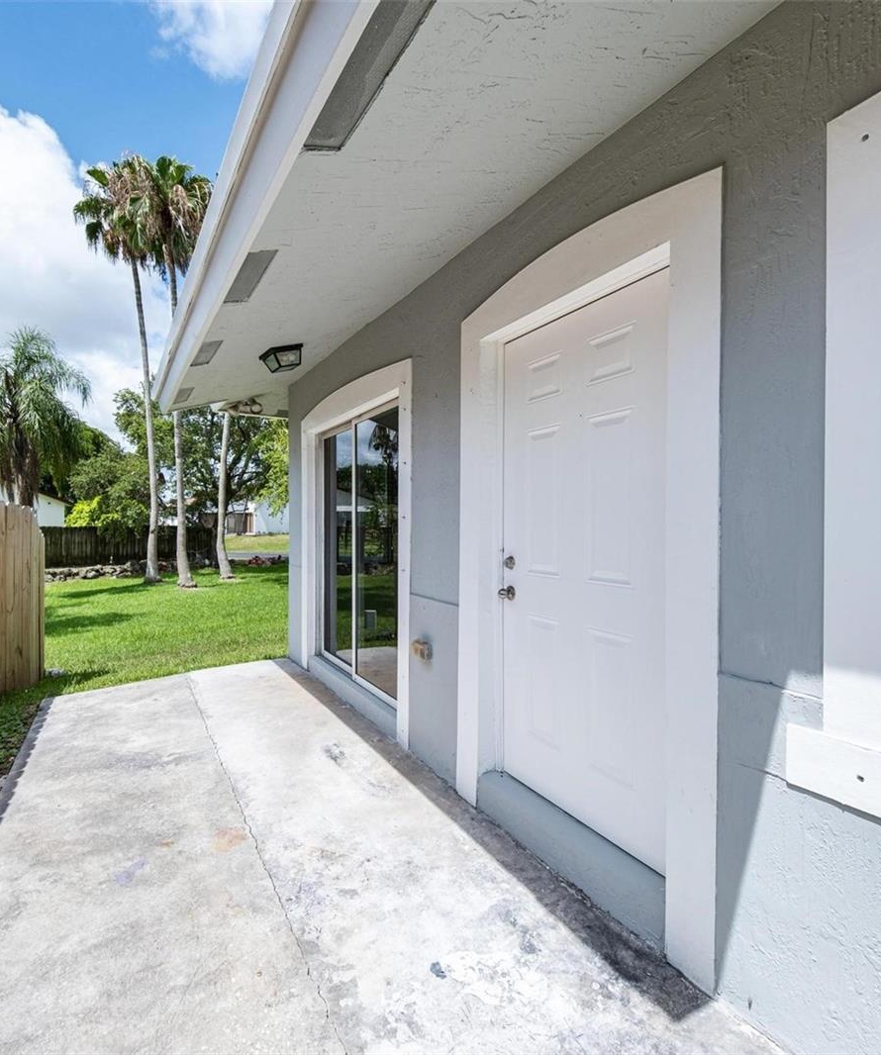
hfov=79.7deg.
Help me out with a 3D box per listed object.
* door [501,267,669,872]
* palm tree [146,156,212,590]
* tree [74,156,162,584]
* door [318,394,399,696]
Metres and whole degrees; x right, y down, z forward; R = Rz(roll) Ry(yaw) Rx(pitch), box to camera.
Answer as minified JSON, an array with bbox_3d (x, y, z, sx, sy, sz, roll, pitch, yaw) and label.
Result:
[{"bbox_3d":[0.563,0.155,2.113,0.070,2.030,0.910,0,0,-32],"label":"door"},{"bbox_3d":[-7.020,-4.000,14.000,2.200,11.200,2.200,0,0,-32],"label":"palm tree"},{"bbox_3d":[-9.250,-4.400,15.250,2.400,12.000,2.400,0,0,-32],"label":"tree"},{"bbox_3d":[-0.633,0.161,3.960,0.100,2.000,1.720,0,0,-32],"label":"door"}]

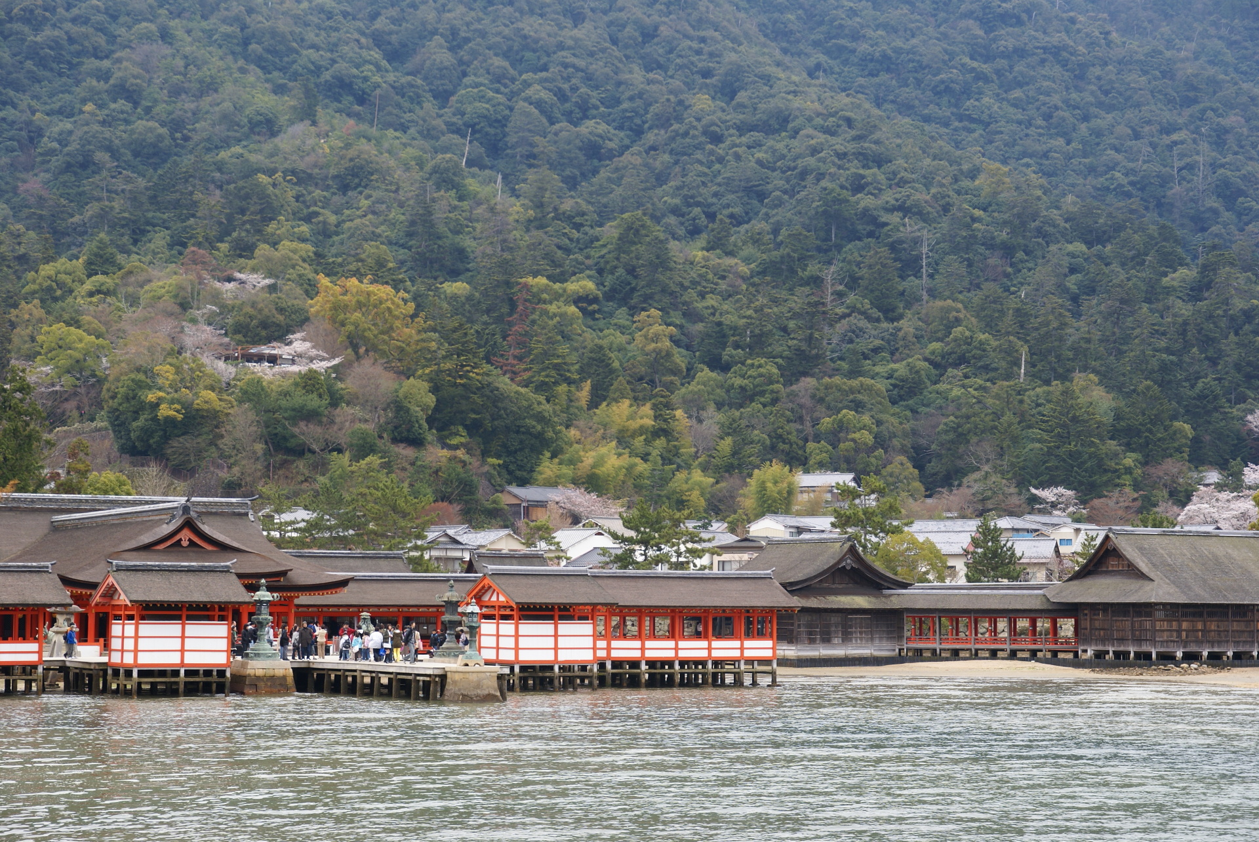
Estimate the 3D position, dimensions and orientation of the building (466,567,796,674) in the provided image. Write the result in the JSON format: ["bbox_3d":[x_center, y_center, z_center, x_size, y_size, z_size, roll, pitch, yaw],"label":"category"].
[{"bbox_3d":[0.146,8.502,111.990,13.700,4.400,6.000,2,-5,-27],"label":"building"}]

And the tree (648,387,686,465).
[{"bbox_3d":[5.479,1.154,385.000,5.620,12.110,5.620,0,-4,0],"label":"tree"}]

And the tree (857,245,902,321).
[{"bbox_3d":[52.425,-27.912,550.000,9.480,17.510,9.480,0,-4,0],"label":"tree"}]

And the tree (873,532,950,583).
[{"bbox_3d":[18.263,10.243,172.000,5.220,5.800,5.220,0,-4,0],"label":"tree"}]

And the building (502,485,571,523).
[{"bbox_3d":[-11.746,10.529,325.000,8.800,5.000,6.500,3,-5,-38],"label":"building"}]

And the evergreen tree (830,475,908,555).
[{"bbox_3d":[18.775,9.748,205.000,6.400,10.800,6.200,0,-4,0],"label":"evergreen tree"}]

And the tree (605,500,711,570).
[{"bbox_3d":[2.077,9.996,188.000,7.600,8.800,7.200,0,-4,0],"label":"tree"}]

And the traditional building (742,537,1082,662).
[{"bbox_3d":[16.849,10.611,157.000,18.700,7.300,11.000,1,-4,-11],"label":"traditional building"}]

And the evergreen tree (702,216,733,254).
[{"bbox_3d":[21.236,-43.298,630.000,7.310,12.030,7.310,0,-4,0],"label":"evergreen tree"}]

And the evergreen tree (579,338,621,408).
[{"bbox_3d":[-4.888,-7.169,435.000,7.010,12.380,7.010,0,-4,0],"label":"evergreen tree"}]

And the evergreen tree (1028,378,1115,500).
[{"bbox_3d":[65.884,2.775,390.000,13.200,18.000,12.800,0,-4,0],"label":"evergreen tree"}]

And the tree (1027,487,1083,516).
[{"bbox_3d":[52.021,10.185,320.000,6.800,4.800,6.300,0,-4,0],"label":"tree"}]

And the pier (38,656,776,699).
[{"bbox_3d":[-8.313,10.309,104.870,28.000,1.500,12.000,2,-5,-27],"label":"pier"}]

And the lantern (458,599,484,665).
[{"bbox_3d":[-6.373,8.533,106.000,1.070,2.700,1.070,3,-5,-28],"label":"lantern"}]

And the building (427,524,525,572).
[{"bbox_3d":[-16.018,15.034,275.000,10.900,8.200,9.500,0,-4,0],"label":"building"}]

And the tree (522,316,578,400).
[{"bbox_3d":[-12.893,-9.630,425.000,9.070,14.800,9.070,0,-4,0],"label":"tree"}]

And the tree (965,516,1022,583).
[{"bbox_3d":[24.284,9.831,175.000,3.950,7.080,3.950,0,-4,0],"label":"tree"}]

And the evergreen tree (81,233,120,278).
[{"bbox_3d":[-106.607,-32.843,530.000,8.200,10.000,8.000,0,-4,0],"label":"evergreen tree"}]

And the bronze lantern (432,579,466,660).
[{"bbox_3d":[-7.998,8.863,117.000,1.500,3.500,1.500,3,-5,-28],"label":"bronze lantern"}]

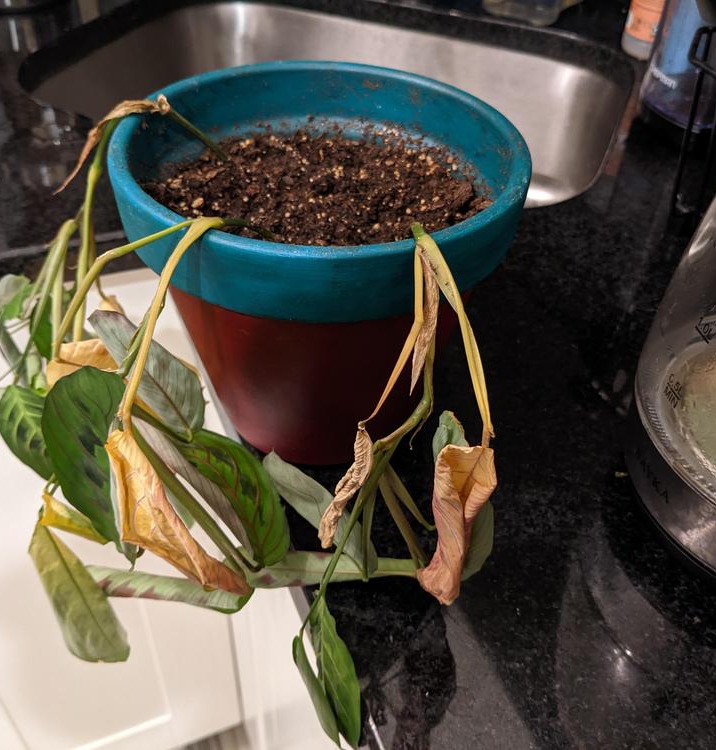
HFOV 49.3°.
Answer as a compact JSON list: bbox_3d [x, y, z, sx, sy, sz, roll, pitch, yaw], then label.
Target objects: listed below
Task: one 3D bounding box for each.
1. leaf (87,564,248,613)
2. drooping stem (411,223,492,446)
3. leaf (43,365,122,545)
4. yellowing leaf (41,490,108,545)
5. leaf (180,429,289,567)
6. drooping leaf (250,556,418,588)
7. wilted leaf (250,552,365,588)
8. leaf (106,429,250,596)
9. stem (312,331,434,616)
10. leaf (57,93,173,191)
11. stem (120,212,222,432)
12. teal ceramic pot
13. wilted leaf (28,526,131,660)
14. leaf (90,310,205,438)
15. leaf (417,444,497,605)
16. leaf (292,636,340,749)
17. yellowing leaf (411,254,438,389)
[{"bbox_3d":[-0.092,0.104,0.381,0.084,0.017,0.018,3,41,14],"label":"leaf"},{"bbox_3d":[0.029,-0.015,0.259,0.022,0.047,0.066,-6,43,-11],"label":"drooping stem"},{"bbox_3d":[-0.120,0.037,0.350,0.034,0.091,0.014,-13,28,-20],"label":"leaf"},{"bbox_3d":[-0.119,0.061,0.329,0.031,0.030,0.017,6,42,2],"label":"yellowing leaf"},{"bbox_3d":[-0.057,0.058,0.363,0.028,0.073,0.013,-29,17,-12],"label":"leaf"},{"bbox_3d":[-0.011,0.091,0.357,0.074,0.012,0.016,-1,43,-4],"label":"drooping leaf"},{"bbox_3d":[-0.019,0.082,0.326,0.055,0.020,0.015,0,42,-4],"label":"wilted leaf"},{"bbox_3d":[-0.066,0.053,0.285,0.059,0.072,0.023,19,44,15],"label":"leaf"},{"bbox_3d":[0.003,0.040,0.281,0.044,0.129,0.020,-10,44,-15],"label":"stem"},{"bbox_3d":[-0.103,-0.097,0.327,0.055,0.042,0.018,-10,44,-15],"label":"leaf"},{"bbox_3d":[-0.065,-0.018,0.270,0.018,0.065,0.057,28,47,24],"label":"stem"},{"bbox_3d":[-0.019,-0.044,0.393,0.179,0.156,0.179,2,42,-2],"label":"teal ceramic pot"},{"bbox_3d":[-0.139,0.109,0.389,0.026,0.086,0.012,-25,31,-24],"label":"wilted leaf"},{"bbox_3d":[-0.095,-0.001,0.359,0.026,0.066,0.012,-37,14,-12],"label":"leaf"},{"bbox_3d":[0.036,0.051,0.269,0.027,0.074,0.028,-17,46,-22],"label":"leaf"},{"bbox_3d":[-0.016,0.128,0.314,0.014,0.046,0.039,-24,49,-28],"label":"leaf"},{"bbox_3d":[0.025,-0.020,0.297,0.010,0.061,0.009,2,32,5],"label":"yellowing leaf"}]

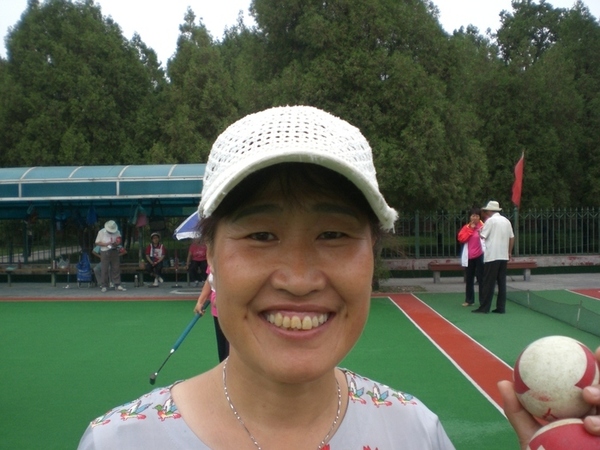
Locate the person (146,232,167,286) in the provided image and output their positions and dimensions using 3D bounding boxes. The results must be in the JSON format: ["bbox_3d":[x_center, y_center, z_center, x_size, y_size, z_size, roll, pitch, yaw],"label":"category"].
[{"bbox_3d":[-3.366,0.804,15.297,0.500,1.240,0.750,-1,0,-5],"label":"person"}]

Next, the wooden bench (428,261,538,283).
[{"bbox_3d":[4.206,1.086,15.149,2.470,0.450,0.420,-1,0,1],"label":"wooden bench"}]

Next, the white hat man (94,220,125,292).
[{"bbox_3d":[-4.111,0.661,14.246,0.580,1.560,0.450,-1,0,-12],"label":"white hat man"}]

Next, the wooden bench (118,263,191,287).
[{"bbox_3d":[-3.438,1.209,15.549,1.700,0.430,0.420,-1,0,1],"label":"wooden bench"}]

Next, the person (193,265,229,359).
[{"bbox_3d":[-0.629,0.645,5.846,0.560,1.570,0.450,-1,0,23],"label":"person"}]

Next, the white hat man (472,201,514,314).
[{"bbox_3d":[2.976,0.499,10.196,0.530,1.710,0.420,-1,0,-30],"label":"white hat man"}]

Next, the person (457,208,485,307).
[{"bbox_3d":[2.857,0.547,11.046,0.480,1.610,0.380,-1,0,5],"label":"person"}]

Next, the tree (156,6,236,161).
[{"bbox_3d":[-4.197,-3.772,26.974,3.700,10.300,3.700,-1,0,0],"label":"tree"}]

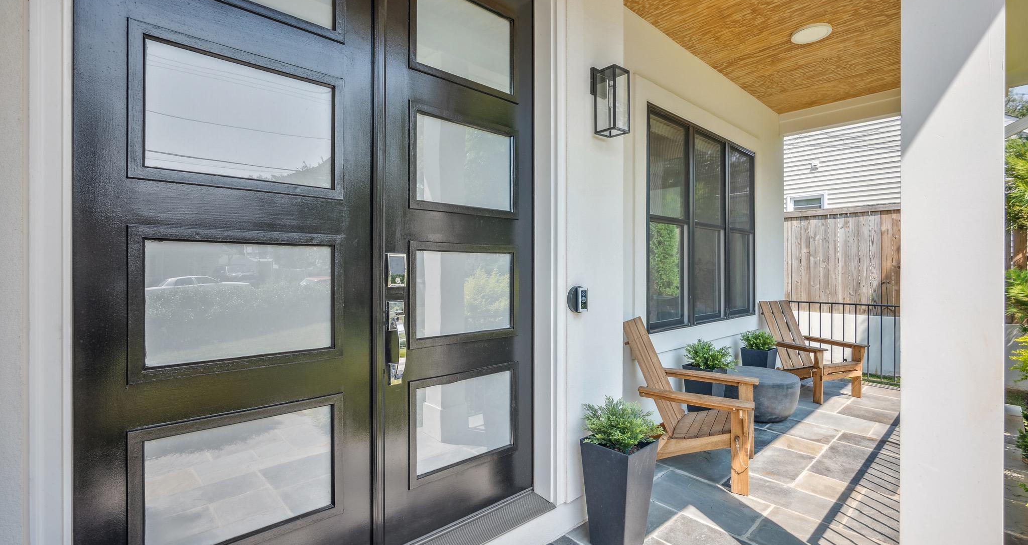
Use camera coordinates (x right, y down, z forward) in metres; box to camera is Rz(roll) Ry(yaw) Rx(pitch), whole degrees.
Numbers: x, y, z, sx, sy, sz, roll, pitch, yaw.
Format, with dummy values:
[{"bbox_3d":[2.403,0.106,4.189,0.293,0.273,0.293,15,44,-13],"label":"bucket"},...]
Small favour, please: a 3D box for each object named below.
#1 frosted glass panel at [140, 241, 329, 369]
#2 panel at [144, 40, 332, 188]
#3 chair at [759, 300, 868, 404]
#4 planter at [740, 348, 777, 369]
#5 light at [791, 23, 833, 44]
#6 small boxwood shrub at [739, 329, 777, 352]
[{"bbox_3d":[-0.823,0.085,1.332,0.491,0.349,0.020,0,0,-41],"label":"frosted glass panel"},{"bbox_3d":[-0.833,-0.474,1.355,0.505,0.362,0.020,0,0,-40],"label":"panel"},{"bbox_3d":[3.028,0.782,4.501,0.725,0.914,0.860,0,0,-20],"label":"chair"},{"bbox_3d":[2.424,0.984,4.247,0.248,0.469,0.248,0,0,-41],"label":"planter"},{"bbox_3d":[2.318,-1.849,3.337,0.255,0.030,0.255,0,0,-41],"label":"light"},{"bbox_3d":[2.440,0.677,4.281,0.300,0.205,0.295,0,0,-40],"label":"small boxwood shrub"}]

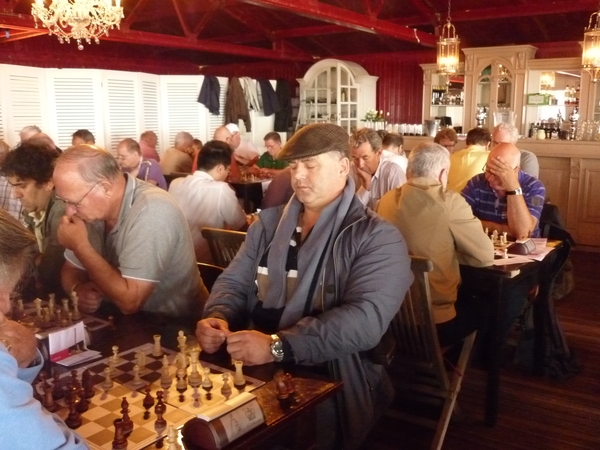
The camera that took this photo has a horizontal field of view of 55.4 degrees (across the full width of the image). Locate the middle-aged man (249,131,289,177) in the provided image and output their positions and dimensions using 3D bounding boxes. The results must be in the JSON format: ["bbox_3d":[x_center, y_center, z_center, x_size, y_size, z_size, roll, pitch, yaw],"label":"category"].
[{"bbox_3d":[-0.270,-0.267,5.650,0.550,1.260,0.800,5,12,30],"label":"middle-aged man"}]

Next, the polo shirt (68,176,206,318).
[{"bbox_3d":[-0.646,0.124,2.268,0.470,0.640,0.420,9,13,42],"label":"polo shirt"}]

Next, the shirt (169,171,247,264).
[{"bbox_3d":[-0.515,-0.030,3.150,0.460,0.600,0.350,6,12,33],"label":"shirt"}]

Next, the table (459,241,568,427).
[{"bbox_3d":[0.859,0.481,3.260,0.950,0.745,0.980,7,12,36],"label":"table"}]

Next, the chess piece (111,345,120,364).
[{"bbox_3d":[-0.516,0.360,1.591,0.028,0.049,0.028,7,12,36],"label":"chess piece"}]

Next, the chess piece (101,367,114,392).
[{"bbox_3d":[-0.488,0.385,1.448,0.028,0.049,0.028,7,12,36],"label":"chess piece"}]

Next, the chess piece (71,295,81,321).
[{"bbox_3d":[-0.772,0.275,1.958,0.034,0.092,0.034,7,12,36],"label":"chess piece"}]

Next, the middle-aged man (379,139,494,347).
[{"bbox_3d":[0.630,0.293,2.627,0.530,1.330,0.700,7,12,36],"label":"middle-aged man"}]

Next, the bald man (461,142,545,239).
[{"bbox_3d":[1.224,0.173,3.384,0.540,1.280,0.740,7,12,36],"label":"bald man"}]

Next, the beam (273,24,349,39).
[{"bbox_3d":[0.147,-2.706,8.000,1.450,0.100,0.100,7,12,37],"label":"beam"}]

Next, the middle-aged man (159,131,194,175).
[{"bbox_3d":[-1.280,-0.323,6.000,0.550,1.280,0.800,7,12,37],"label":"middle-aged man"}]

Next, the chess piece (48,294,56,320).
[{"bbox_3d":[-0.862,0.279,1.982,0.031,0.078,0.031,7,12,36],"label":"chess piece"}]

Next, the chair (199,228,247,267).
[{"bbox_3d":[-0.185,0.431,2.880,0.440,0.830,0.500,7,12,37],"label":"chair"}]

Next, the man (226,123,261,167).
[{"bbox_3d":[-0.600,-0.381,6.100,0.550,1.320,0.800,8,13,40],"label":"man"}]

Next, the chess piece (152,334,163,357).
[{"bbox_3d":[-0.382,0.322,1.531,0.028,0.053,0.028,-1,10,0],"label":"chess piece"}]

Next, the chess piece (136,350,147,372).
[{"bbox_3d":[-0.399,0.340,1.434,0.031,0.051,0.028,-8,12,-36],"label":"chess piece"}]

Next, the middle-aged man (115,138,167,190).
[{"bbox_3d":[-1.250,-0.024,4.350,0.800,1.250,0.550,-10,14,-42],"label":"middle-aged man"}]

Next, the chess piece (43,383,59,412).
[{"bbox_3d":[-0.583,0.399,1.332,0.033,0.062,0.033,7,12,36],"label":"chess piece"}]

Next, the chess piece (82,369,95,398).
[{"bbox_3d":[-0.516,0.386,1.393,0.030,0.066,0.033,7,12,36],"label":"chess piece"}]

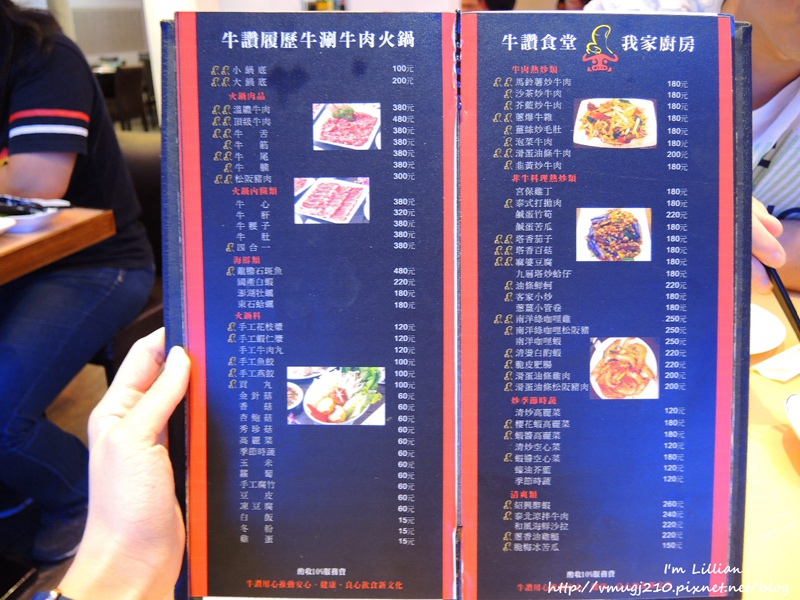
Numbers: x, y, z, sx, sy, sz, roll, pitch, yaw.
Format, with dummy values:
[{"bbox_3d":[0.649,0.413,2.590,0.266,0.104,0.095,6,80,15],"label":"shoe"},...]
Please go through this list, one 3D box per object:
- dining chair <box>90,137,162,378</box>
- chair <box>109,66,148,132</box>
[{"bbox_3d":[-0.885,-0.013,1.875,0.460,0.900,0.600,3,21,7],"label":"dining chair"},{"bbox_3d":[-4.090,-2.936,9.477,0.580,0.910,0.460,8,22,20],"label":"chair"}]

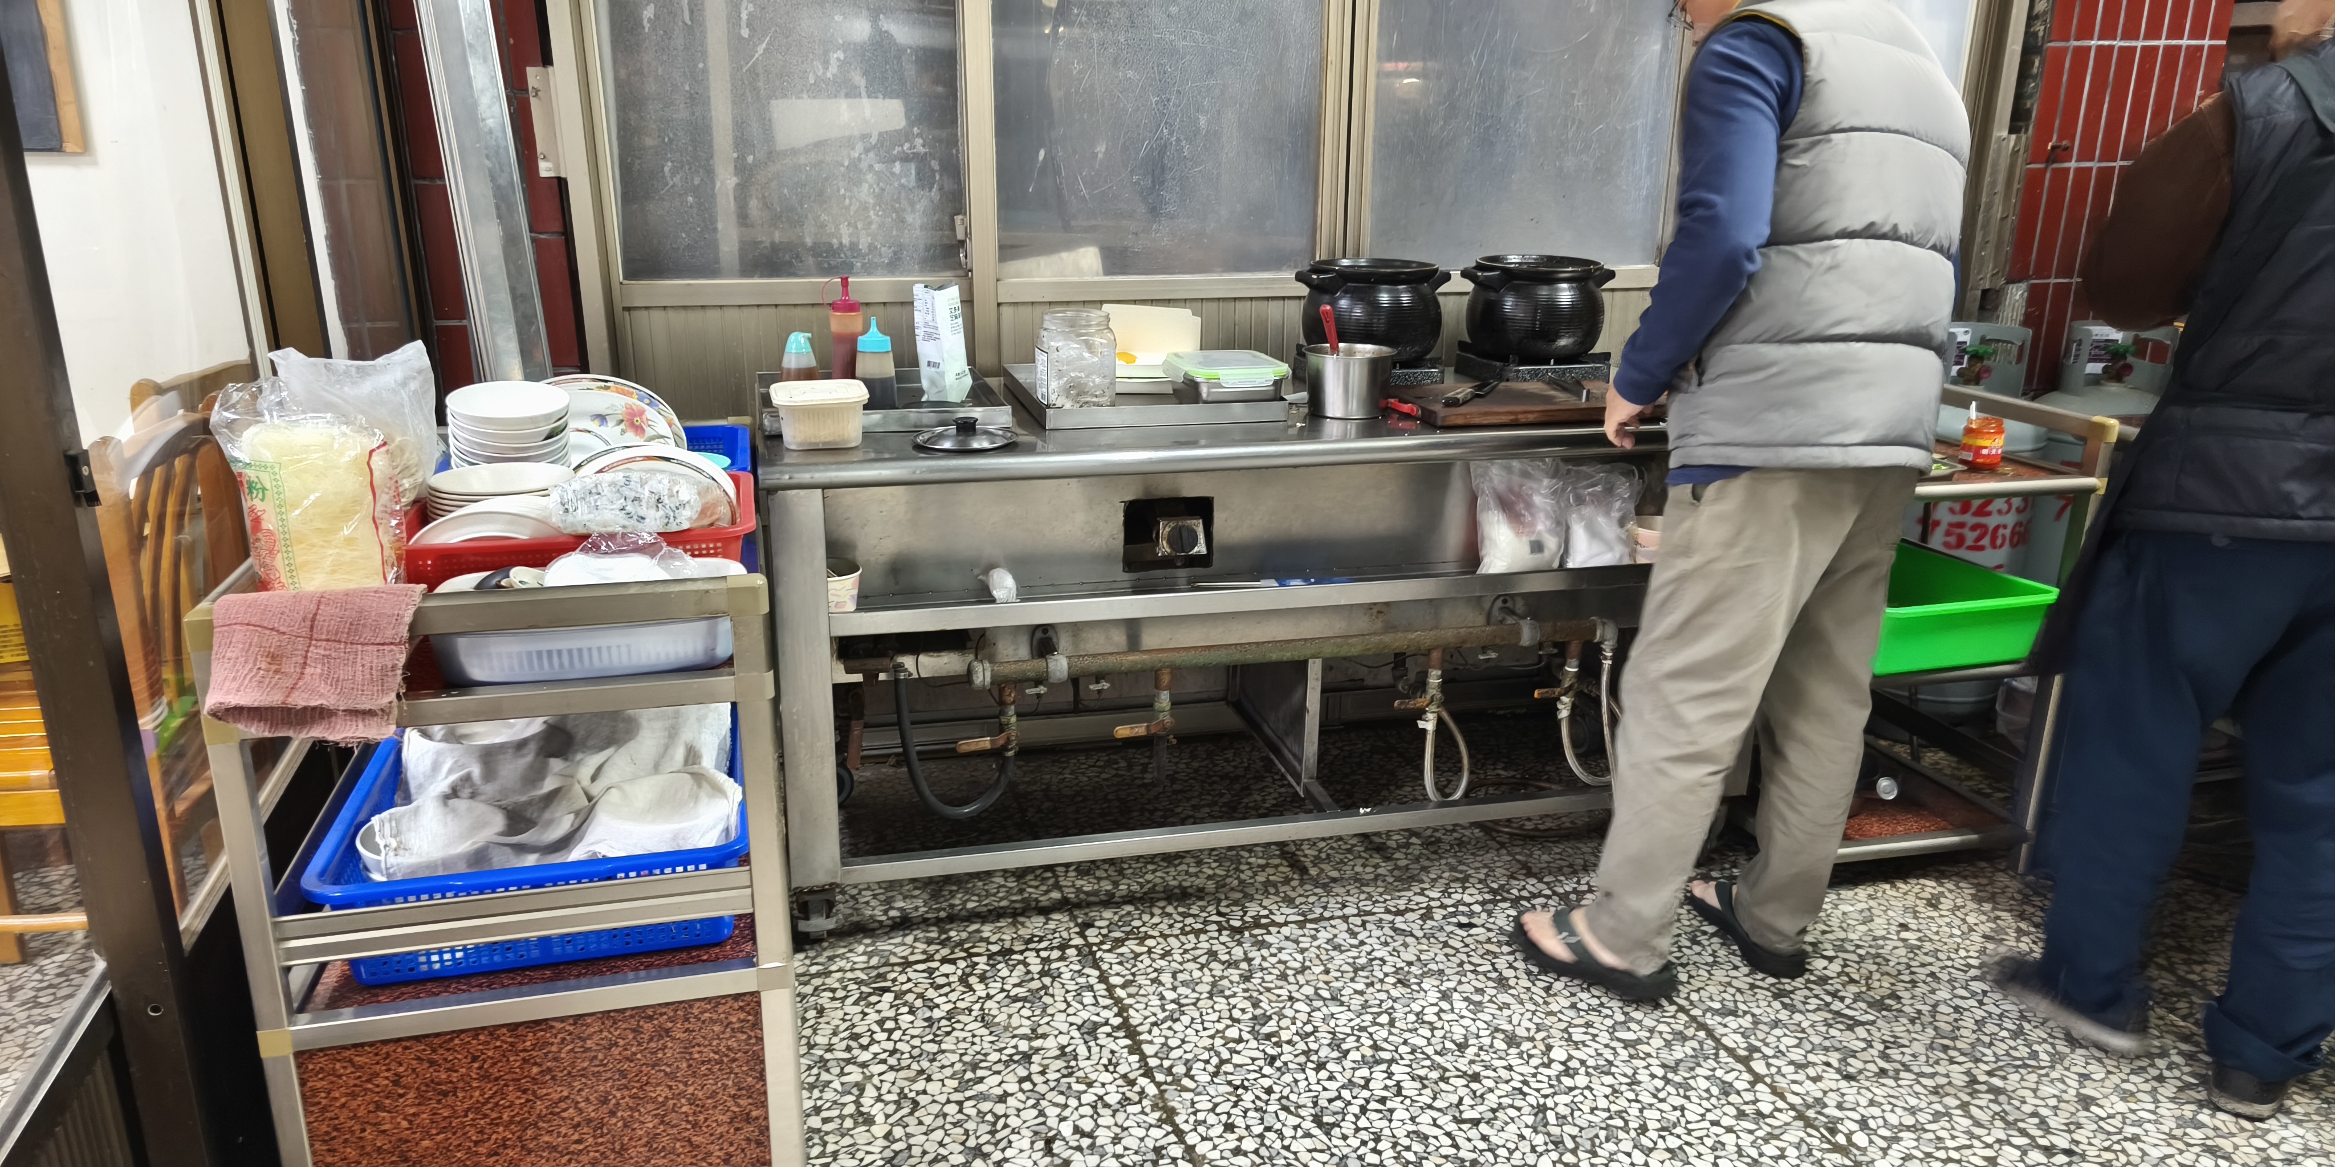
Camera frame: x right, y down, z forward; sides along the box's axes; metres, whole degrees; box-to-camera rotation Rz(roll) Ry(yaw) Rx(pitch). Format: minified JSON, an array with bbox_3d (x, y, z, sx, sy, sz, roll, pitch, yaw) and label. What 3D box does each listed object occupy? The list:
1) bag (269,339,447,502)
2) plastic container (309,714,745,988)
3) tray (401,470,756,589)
[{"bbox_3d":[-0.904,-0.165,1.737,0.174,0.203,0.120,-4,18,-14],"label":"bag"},{"bbox_3d":[-0.704,0.272,1.816,0.420,0.130,0.530,-4,18,-14],"label":"plastic container"},{"bbox_3d":[-0.649,-0.033,1.752,0.370,0.110,0.260,-4,18,-14],"label":"tray"}]

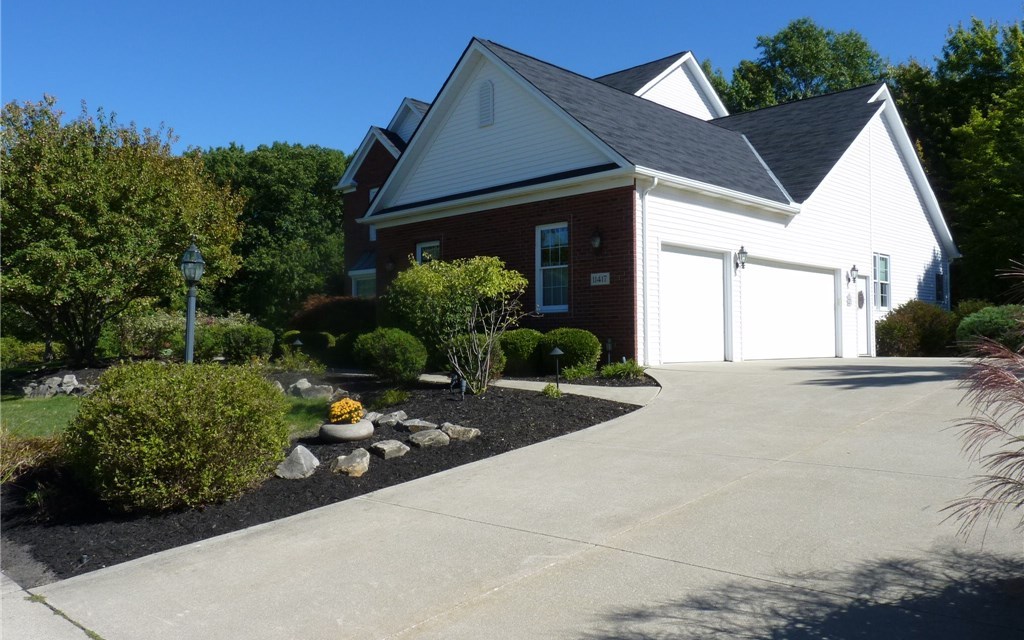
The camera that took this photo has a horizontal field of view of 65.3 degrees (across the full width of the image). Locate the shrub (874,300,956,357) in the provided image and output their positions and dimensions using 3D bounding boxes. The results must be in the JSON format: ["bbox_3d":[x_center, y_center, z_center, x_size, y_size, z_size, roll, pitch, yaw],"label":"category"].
[{"bbox_3d":[10.917,0.223,21.579,2.200,1.500,2.100,-1,-2,27],"label":"shrub"}]

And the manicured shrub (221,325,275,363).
[{"bbox_3d":[-6.388,0.589,19.287,1.300,0.937,1.200,0,-2,-18],"label":"manicured shrub"}]

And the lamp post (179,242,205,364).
[{"bbox_3d":[-3.210,0.211,8.000,0.240,2.066,0.240,1,-2,-22],"label":"lamp post"}]

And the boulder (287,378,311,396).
[{"bbox_3d":[-2.780,0.893,10.400,0.320,0.228,0.280,0,-2,-15],"label":"boulder"}]

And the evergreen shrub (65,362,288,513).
[{"bbox_3d":[-2.664,0.853,6.336,1.720,0.982,1.600,0,-2,-23],"label":"evergreen shrub"}]

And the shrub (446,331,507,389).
[{"bbox_3d":[-0.507,0.581,11.789,0.860,0.778,0.860,0,-2,-2],"label":"shrub"}]

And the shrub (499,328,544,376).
[{"bbox_3d":[0.156,0.511,12.890,0.880,0.731,0.880,0,-2,1],"label":"shrub"}]

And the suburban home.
[{"bbox_3d":[3.128,-3.467,25.504,16.000,9.200,19.400,-2,-2,44],"label":"suburban home"}]

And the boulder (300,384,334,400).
[{"bbox_3d":[-2.497,0.933,10.200,0.450,0.198,0.320,0,-2,-14],"label":"boulder"}]

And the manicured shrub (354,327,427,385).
[{"bbox_3d":[-1.680,0.489,11.000,1.000,0.765,0.980,0,-2,-9],"label":"manicured shrub"}]

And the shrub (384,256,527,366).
[{"bbox_3d":[-0.660,0.019,9.500,1.650,1.522,1.450,0,-2,-4],"label":"shrub"}]

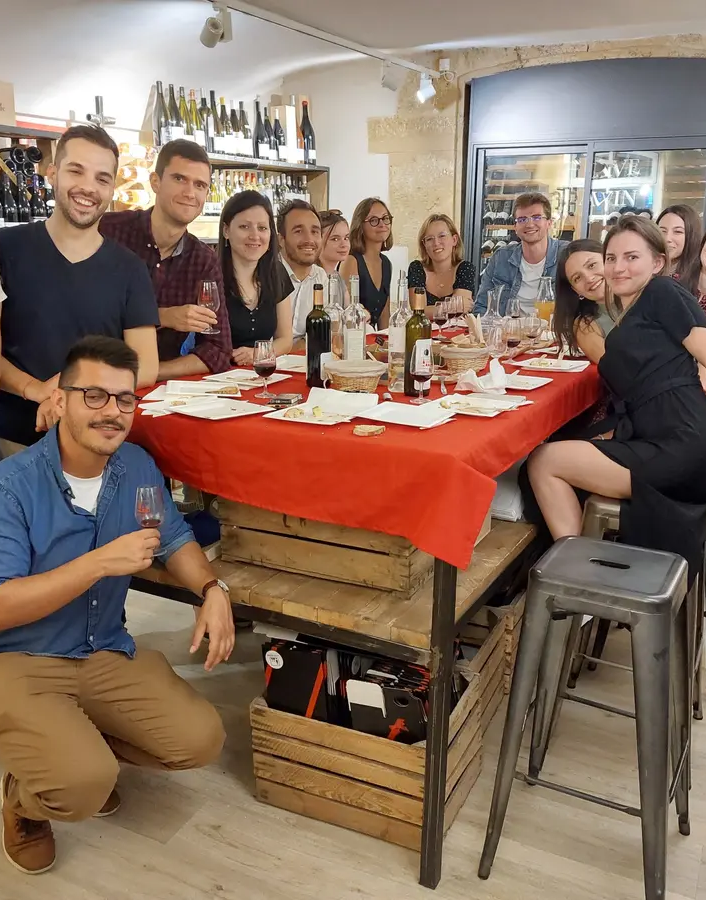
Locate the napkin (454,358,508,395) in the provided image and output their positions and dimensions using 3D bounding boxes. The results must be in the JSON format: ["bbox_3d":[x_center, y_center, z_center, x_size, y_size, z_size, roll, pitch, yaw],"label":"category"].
[{"bbox_3d":[0.388,-0.229,2.599,0.155,0.085,0.120,3,15,8],"label":"napkin"}]

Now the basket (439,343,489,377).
[{"bbox_3d":[0.375,-0.305,2.889,0.170,0.084,0.170,3,15,7],"label":"basket"}]

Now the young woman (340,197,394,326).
[{"bbox_3d":[0.170,-0.529,4.254,0.550,1.370,0.420,12,19,39],"label":"young woman"}]

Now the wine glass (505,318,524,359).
[{"bbox_3d":[0.570,-0.393,3.094,0.065,0.155,0.065,8,16,25],"label":"wine glass"}]

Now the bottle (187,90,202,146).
[{"bbox_3d":[-0.878,-1.867,4.922,0.076,0.336,0.076,8,16,27],"label":"bottle"}]

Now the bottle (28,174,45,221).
[{"bbox_3d":[-1.565,-1.212,4.317,0.080,0.296,0.080,8,17,27],"label":"bottle"}]

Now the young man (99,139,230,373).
[{"bbox_3d":[-0.612,-0.093,2.740,0.560,1.650,0.450,-7,17,-28],"label":"young man"}]

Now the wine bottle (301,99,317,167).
[{"bbox_3d":[-0.286,-2.148,5.874,0.100,0.399,0.100,8,16,27],"label":"wine bottle"}]

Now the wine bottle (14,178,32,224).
[{"bbox_3d":[-1.538,-1.147,4.076,0.078,0.297,0.078,7,16,24],"label":"wine bottle"}]

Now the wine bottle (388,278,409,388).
[{"bbox_3d":[0.145,-0.337,2.521,0.076,0.326,0.076,1,15,0],"label":"wine bottle"}]

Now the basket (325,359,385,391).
[{"bbox_3d":[0.005,-0.224,2.587,0.190,0.080,0.185,0,15,0],"label":"basket"}]

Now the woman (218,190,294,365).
[{"bbox_3d":[-0.308,-0.119,2.860,0.480,1.400,0.480,-3,15,-13],"label":"woman"}]

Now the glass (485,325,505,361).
[{"bbox_3d":[0.479,-0.342,2.897,0.064,0.153,0.064,8,16,25],"label":"glass"}]

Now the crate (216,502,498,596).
[{"bbox_3d":[-0.018,0.177,2.392,0.555,0.230,0.410,7,16,25],"label":"crate"}]

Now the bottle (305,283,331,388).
[{"bbox_3d":[-0.102,-0.339,2.571,0.075,0.300,0.075,1,15,0],"label":"bottle"}]

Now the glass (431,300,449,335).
[{"bbox_3d":[0.386,-0.584,3.816,0.066,0.156,0.066,0,15,0],"label":"glass"}]

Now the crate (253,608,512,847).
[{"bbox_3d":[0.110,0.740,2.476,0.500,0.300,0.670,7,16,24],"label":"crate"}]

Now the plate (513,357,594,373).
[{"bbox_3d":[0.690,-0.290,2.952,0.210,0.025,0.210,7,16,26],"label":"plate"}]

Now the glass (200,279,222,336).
[{"bbox_3d":[-0.406,-0.406,2.470,0.065,0.155,0.065,-2,15,-12],"label":"glass"}]

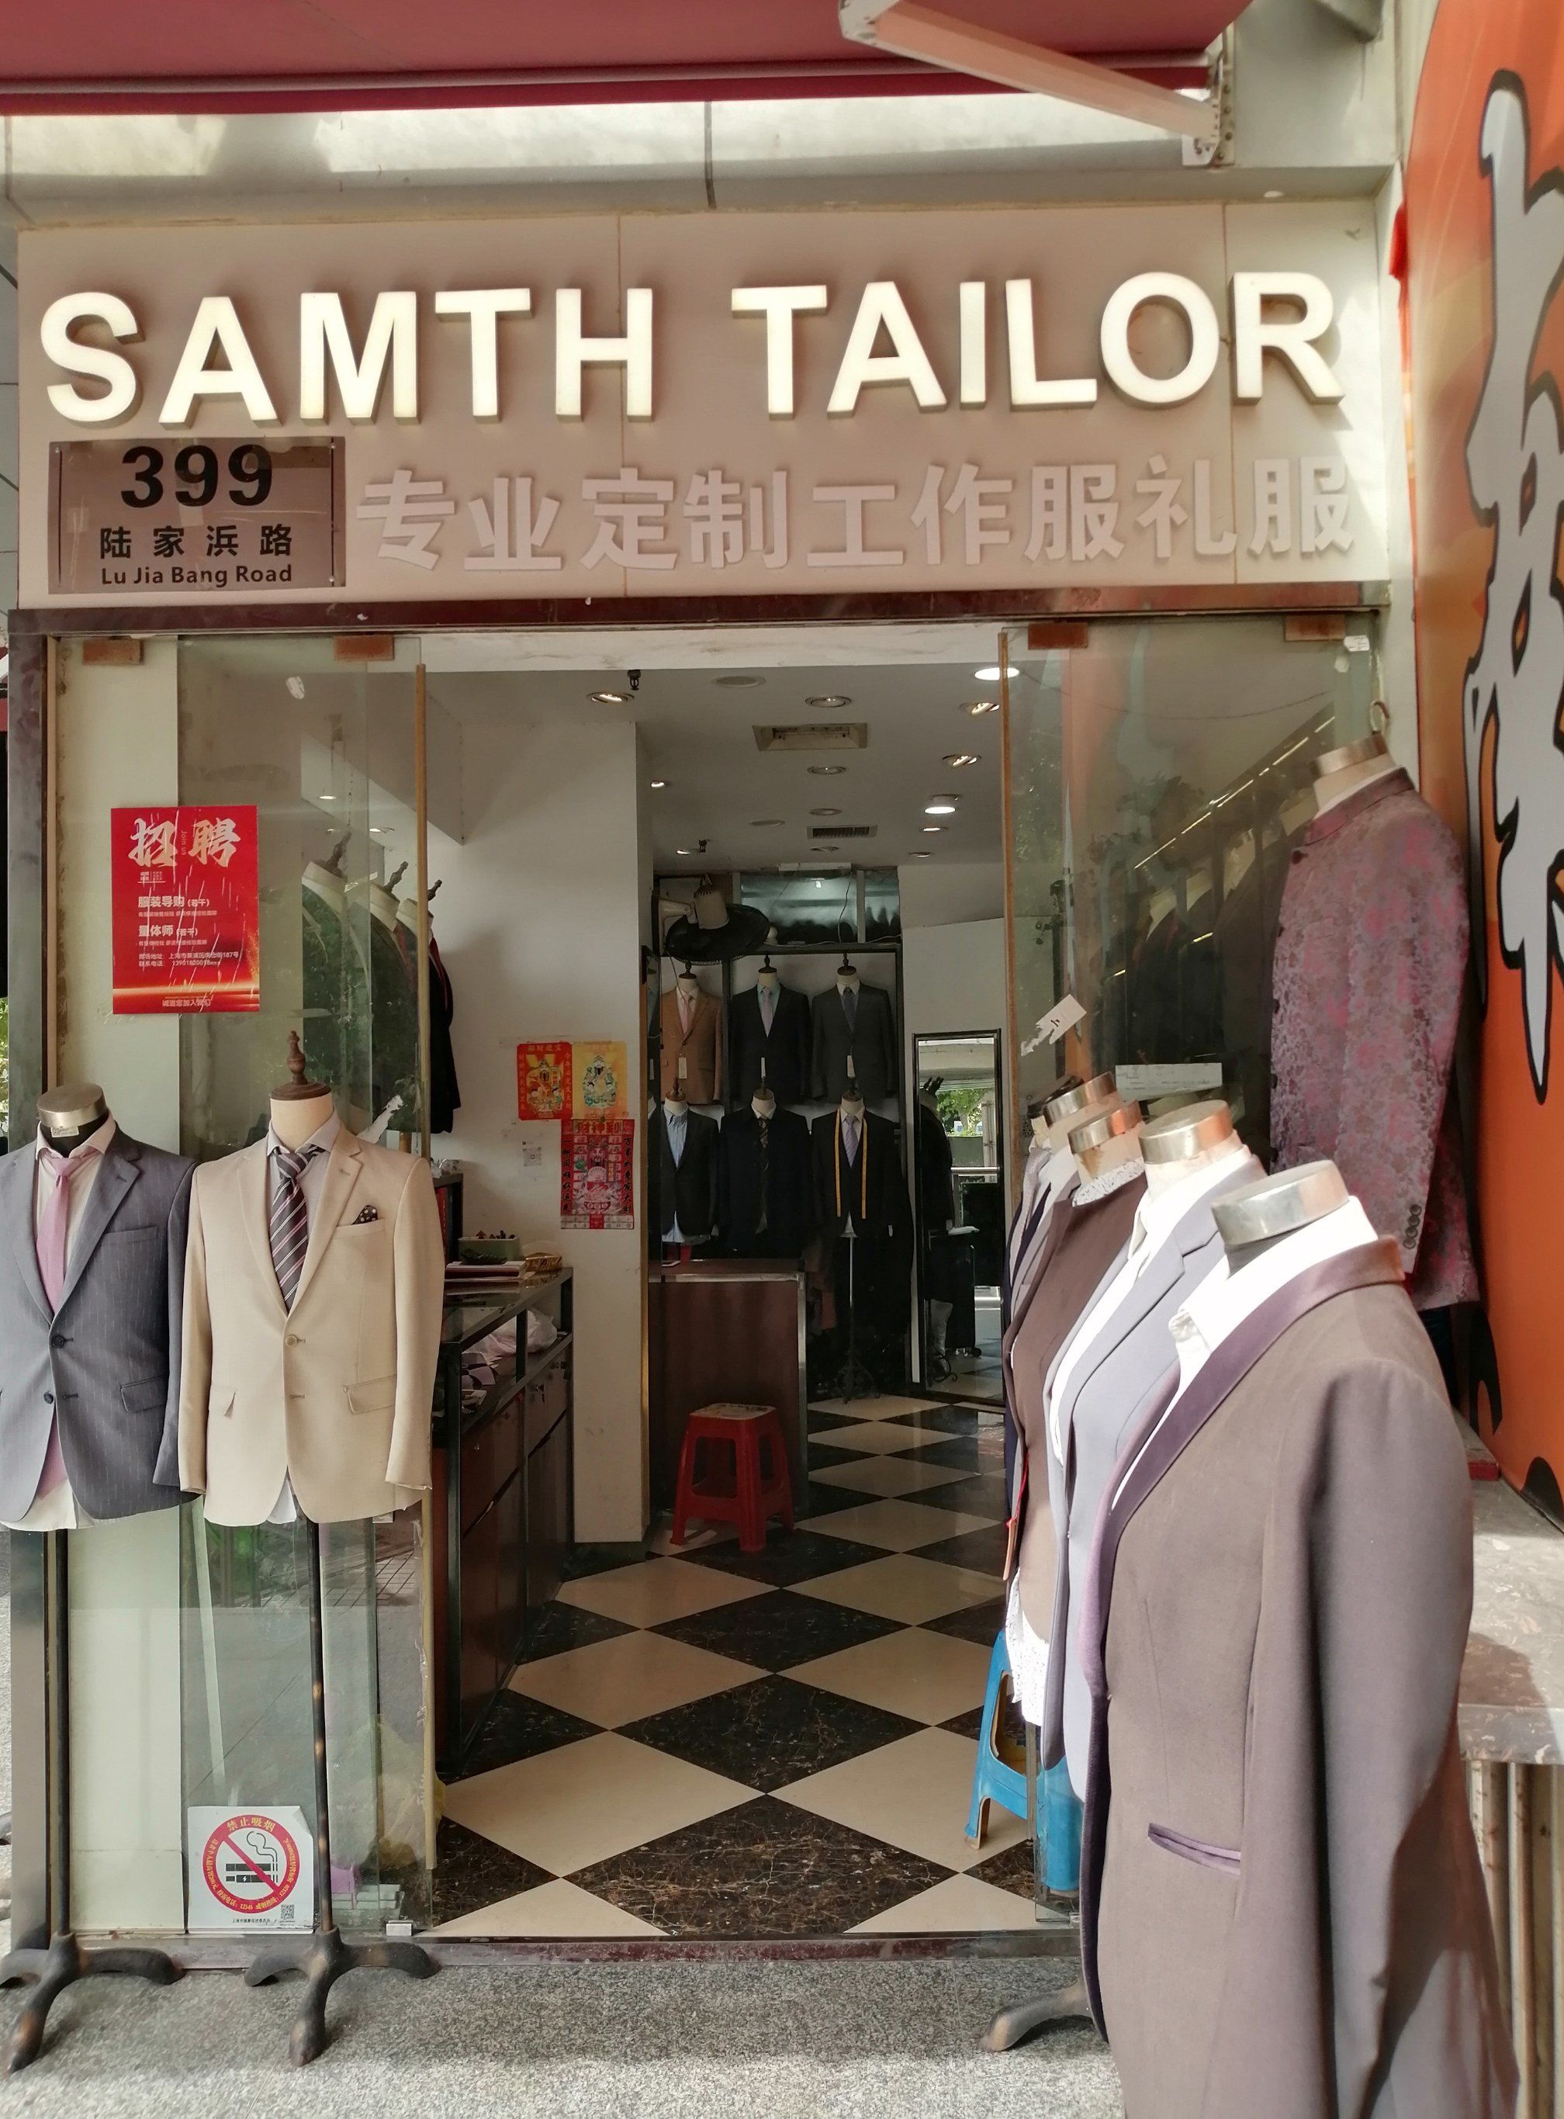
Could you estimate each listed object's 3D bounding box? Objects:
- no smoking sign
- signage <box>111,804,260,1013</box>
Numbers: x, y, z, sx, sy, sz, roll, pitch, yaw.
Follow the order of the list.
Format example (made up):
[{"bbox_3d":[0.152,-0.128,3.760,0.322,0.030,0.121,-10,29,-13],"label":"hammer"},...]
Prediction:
[{"bbox_3d":[-1.048,1.598,3.142,0.248,0.250,0.005,-1,-2,1],"label":"no smoking sign"},{"bbox_3d":[-1.220,-0.307,3.248,0.298,0.420,0.010,-1,-2,1],"label":"signage"}]

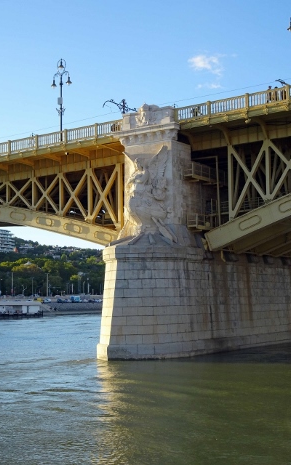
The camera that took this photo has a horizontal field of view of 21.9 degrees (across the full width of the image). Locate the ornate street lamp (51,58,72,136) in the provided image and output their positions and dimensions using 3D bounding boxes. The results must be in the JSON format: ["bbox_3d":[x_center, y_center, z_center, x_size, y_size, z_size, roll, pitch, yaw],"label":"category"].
[{"bbox_3d":[-7.161,-11.229,64.500,2.100,7.500,0.650,-4,-6,32],"label":"ornate street lamp"}]

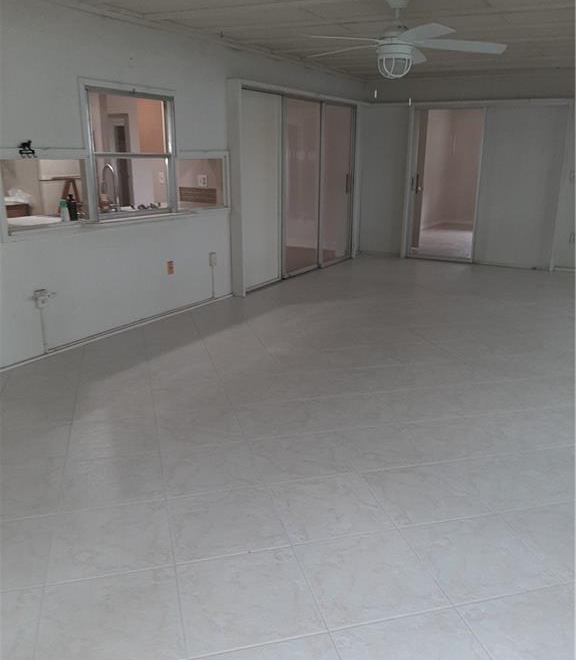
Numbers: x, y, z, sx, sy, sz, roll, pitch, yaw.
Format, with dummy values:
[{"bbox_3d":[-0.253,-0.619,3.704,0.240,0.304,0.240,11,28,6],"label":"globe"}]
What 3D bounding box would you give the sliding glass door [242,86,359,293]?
[{"bbox_3d":[0.216,-1.654,6.799,0.094,1.972,2.583,10,19,29],"label":"sliding glass door"}]

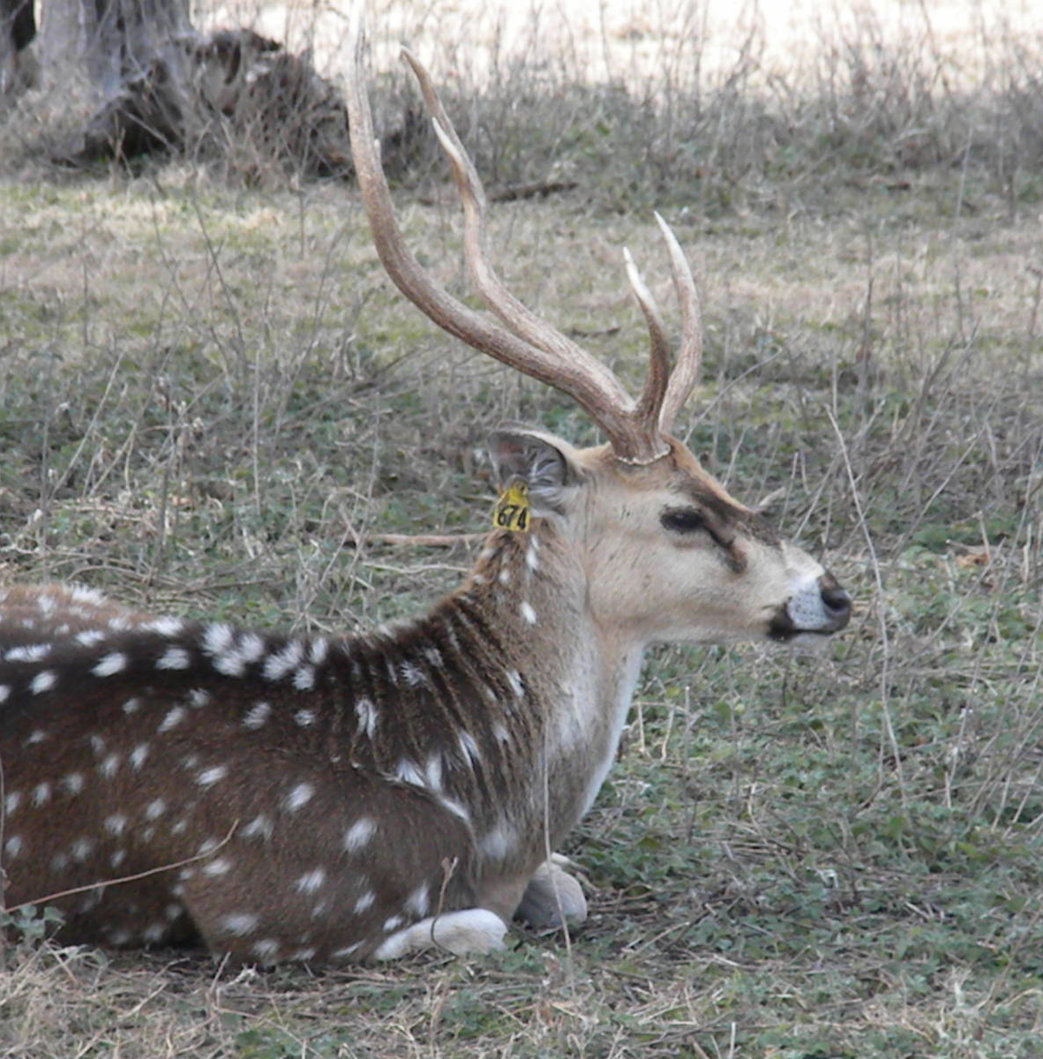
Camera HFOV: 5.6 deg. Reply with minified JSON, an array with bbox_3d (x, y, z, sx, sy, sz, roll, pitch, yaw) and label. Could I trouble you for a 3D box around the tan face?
[{"bbox_3d":[0.188,0.013,10.690,0.272,0.205,0.145,1,7,12],"label":"tan face"}]

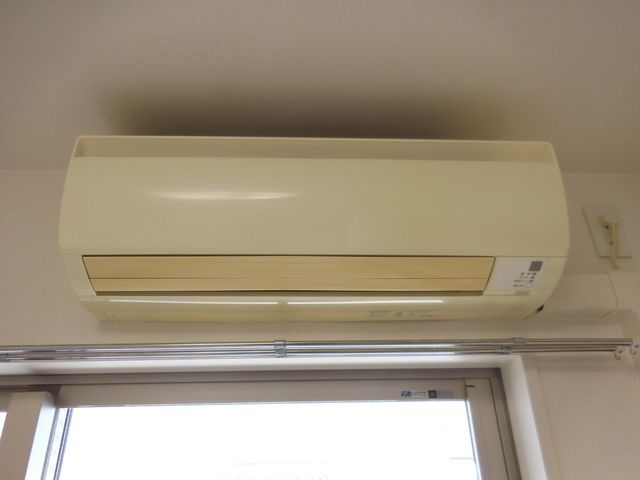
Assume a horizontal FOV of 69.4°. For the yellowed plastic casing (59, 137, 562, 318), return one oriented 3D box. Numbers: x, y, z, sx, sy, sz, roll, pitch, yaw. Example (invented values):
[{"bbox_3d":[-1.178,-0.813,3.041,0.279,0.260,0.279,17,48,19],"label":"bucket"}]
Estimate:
[{"bbox_3d":[-0.001,-0.014,0.819,0.795,0.254,0.219,0,-27,-3],"label":"yellowed plastic casing"}]

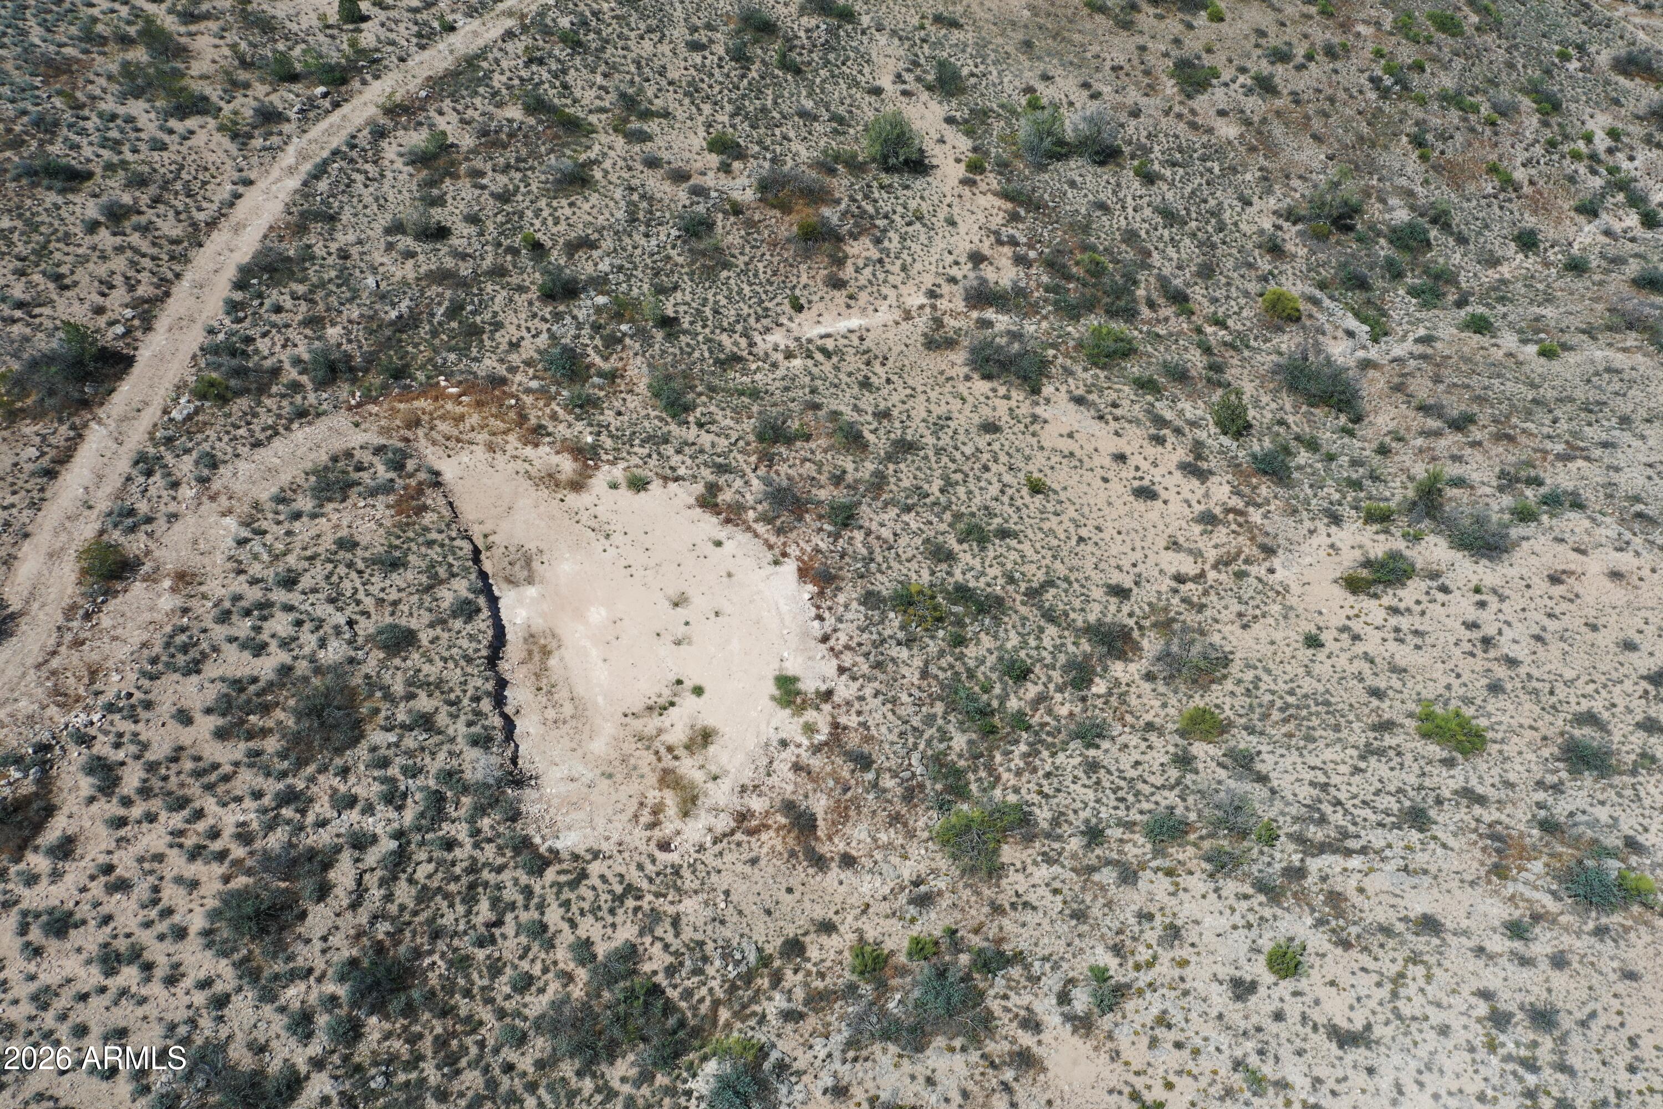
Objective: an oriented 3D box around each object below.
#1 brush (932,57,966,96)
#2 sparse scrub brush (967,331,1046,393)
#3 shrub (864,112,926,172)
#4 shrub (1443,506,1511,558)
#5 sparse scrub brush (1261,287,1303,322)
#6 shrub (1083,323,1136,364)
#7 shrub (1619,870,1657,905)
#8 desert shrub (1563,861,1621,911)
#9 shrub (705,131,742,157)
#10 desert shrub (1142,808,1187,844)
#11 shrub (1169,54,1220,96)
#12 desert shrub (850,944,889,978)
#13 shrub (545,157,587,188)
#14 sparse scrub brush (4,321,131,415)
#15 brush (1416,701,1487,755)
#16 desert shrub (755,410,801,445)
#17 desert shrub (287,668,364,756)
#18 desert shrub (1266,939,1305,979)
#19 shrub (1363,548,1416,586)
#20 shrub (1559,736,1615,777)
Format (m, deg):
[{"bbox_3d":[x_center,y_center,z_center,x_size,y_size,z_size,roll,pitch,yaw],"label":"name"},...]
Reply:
[{"bbox_3d":[8.220,-33.210,89.940,2.150,2.400,2.400,4,49,4],"label":"brush"},{"bbox_3d":[8.733,-9.610,64.397,3.946,2.219,3.551,6,43,7],"label":"sparse scrub brush"},{"bbox_3d":[4.090,-26.560,83.120,3.750,3.500,3.700,2,49,2],"label":"shrub"},{"bbox_3d":[27.786,-0.950,55.601,2.904,1.550,2.614,25,48,24],"label":"shrub"},{"bbox_3d":[25.590,-14.220,73.510,2.290,1.730,2.290,18,51,15],"label":"sparse scrub brush"},{"bbox_3d":[13.547,-10.228,63.021,2.670,1.650,2.430,0,46,0],"label":"shrub"},{"bbox_3d":[26.868,11.090,43.106,1.169,0.982,1.299,-31,51,-29],"label":"shrub"},{"bbox_3d":[26.430,11.460,44.890,1.780,1.200,1.870,0,46,0],"label":"desert shrub"},{"bbox_3d":[-6.820,-25.790,81.350,2.280,1.420,2.170,-4,46,-4],"label":"shrub"},{"bbox_3d":[12.030,9.830,46.700,1.570,0.900,1.380,18,48,17],"label":"desert shrub"},{"bbox_3d":[24.280,-32.090,86.650,3.330,2.690,3.160,12,47,11],"label":"shrub"},{"bbox_3d":[1.209,13.010,41.496,1.180,0.890,1.130,0,46,0],"label":"desert shrub"},{"bbox_3d":[-15.184,-21.946,74.281,2.340,1.450,2.340,0,46,0],"label":"shrub"},{"bbox_3d":[-37.144,-9.068,62.885,6.254,3.489,5.628,-26,49,-25],"label":"sparse scrub brush"},{"bbox_3d":[23.660,6.660,49.430,2.540,1.460,2.410,29,52,26],"label":"brush"},{"bbox_3d":[-2.585,-6.034,61.273,2.277,1.251,1.936,-2,43,-2],"label":"desert shrub"},{"bbox_3d":[-18.600,5.780,47.530,2.760,3.060,2.620,0,46,0],"label":"desert shrub"},{"bbox_3d":[16.790,14.990,47.880,1.370,1.300,1.450,0,49,0],"label":"desert shrub"},{"bbox_3d":[23.990,0.530,55.620,2.140,1.230,2.030,24,50,22],"label":"shrub"},{"bbox_3d":[28.470,7.590,48.740,1.990,1.150,1.890,35,55,30],"label":"shrub"}]

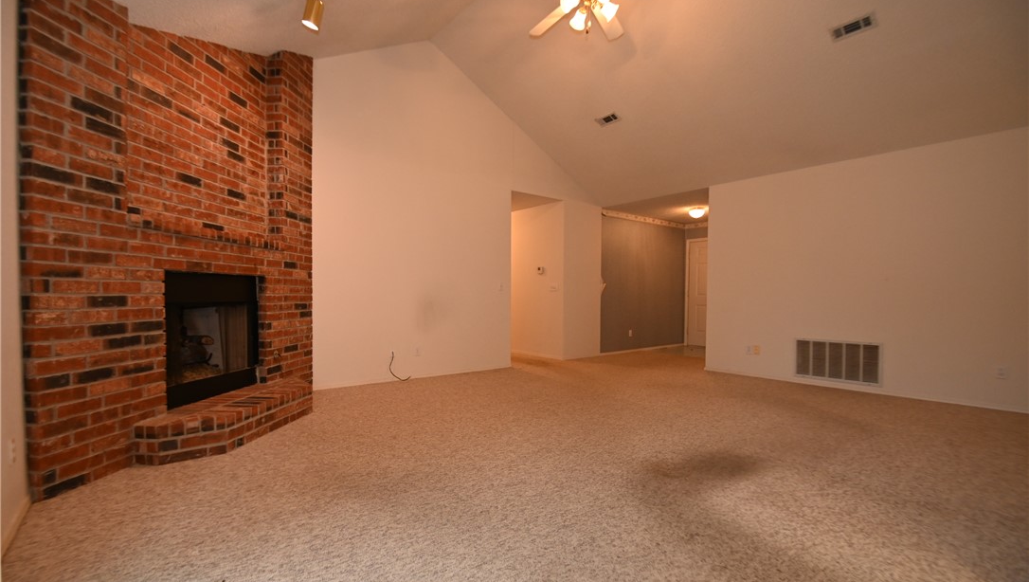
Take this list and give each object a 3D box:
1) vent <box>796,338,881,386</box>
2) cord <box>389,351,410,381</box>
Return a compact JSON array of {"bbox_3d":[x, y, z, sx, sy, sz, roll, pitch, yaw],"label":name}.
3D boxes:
[{"bbox_3d":[3.475,0.760,4.635,0.040,0.447,0.780,0,0,-40],"label":"vent"},{"bbox_3d":[-1.305,0.852,4.880,0.250,0.335,0.080,0,0,-40],"label":"cord"}]

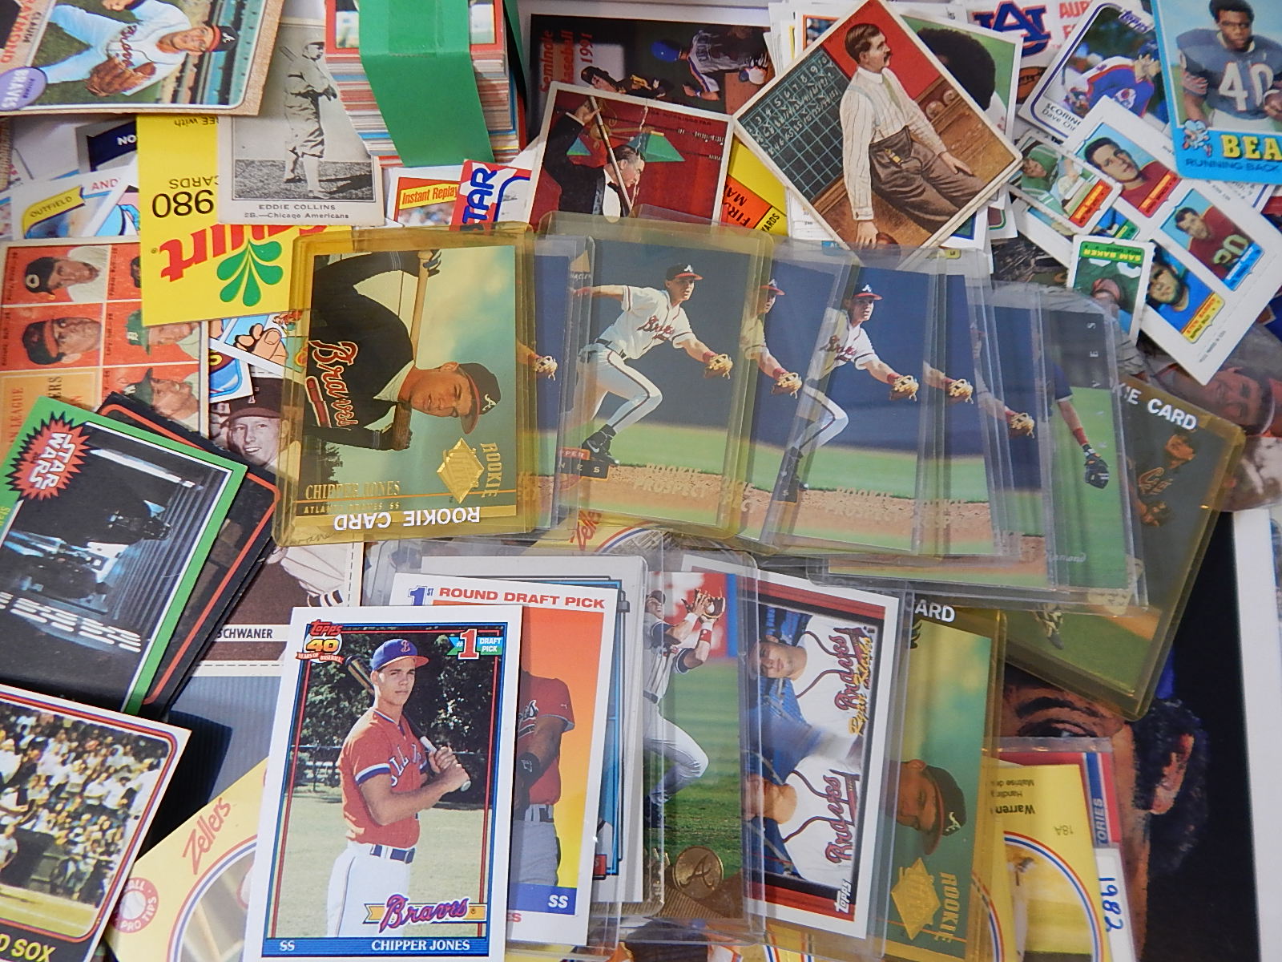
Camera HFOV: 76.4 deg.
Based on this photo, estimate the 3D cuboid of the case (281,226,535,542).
[{"bbox_3d":[-0.071,-0.033,0.249,0.076,0.003,0.102,-3,73,-2],"label":"case"}]

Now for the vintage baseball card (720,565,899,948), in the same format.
[{"bbox_3d":[0.035,0.069,0.223,0.064,0.002,0.089,11,69,4],"label":"vintage baseball card"}]

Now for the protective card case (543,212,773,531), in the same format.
[{"bbox_3d":[-0.003,-0.036,0.249,0.076,0.003,0.102,8,73,6],"label":"protective card case"}]

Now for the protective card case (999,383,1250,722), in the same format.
[{"bbox_3d":[0.135,0.011,0.252,0.076,0.003,0.102,27,78,8],"label":"protective card case"}]

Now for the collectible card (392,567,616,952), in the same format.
[{"bbox_3d":[-0.042,0.070,0.217,0.064,0.002,0.089,4,72,3],"label":"collectible card"}]

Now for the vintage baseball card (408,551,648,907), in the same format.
[{"bbox_3d":[-0.031,0.063,0.219,0.064,0.001,0.089,0,69,0],"label":"vintage baseball card"}]

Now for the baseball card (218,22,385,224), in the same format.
[{"bbox_3d":[-0.114,-0.122,0.274,0.051,0.002,0.083,-3,74,-14],"label":"baseball card"}]

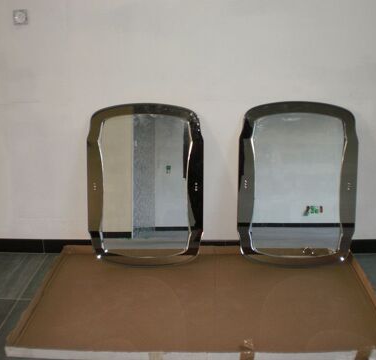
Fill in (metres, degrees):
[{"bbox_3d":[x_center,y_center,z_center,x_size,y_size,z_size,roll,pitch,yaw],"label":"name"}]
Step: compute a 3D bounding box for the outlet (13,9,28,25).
[{"bbox_3d":[-0.760,-0.740,2.273,0.075,0.075,0.015,0,18,2],"label":"outlet"}]

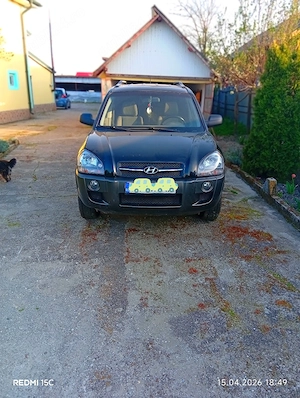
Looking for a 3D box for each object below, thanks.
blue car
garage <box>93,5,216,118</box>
[{"bbox_3d":[-7.124,-7.751,23.049,1.720,1.490,4.000,-2,20,-9],"label":"blue car"},{"bbox_3d":[0.275,-5.711,13.995,4.667,4.333,6.200,2,20,1],"label":"garage"}]

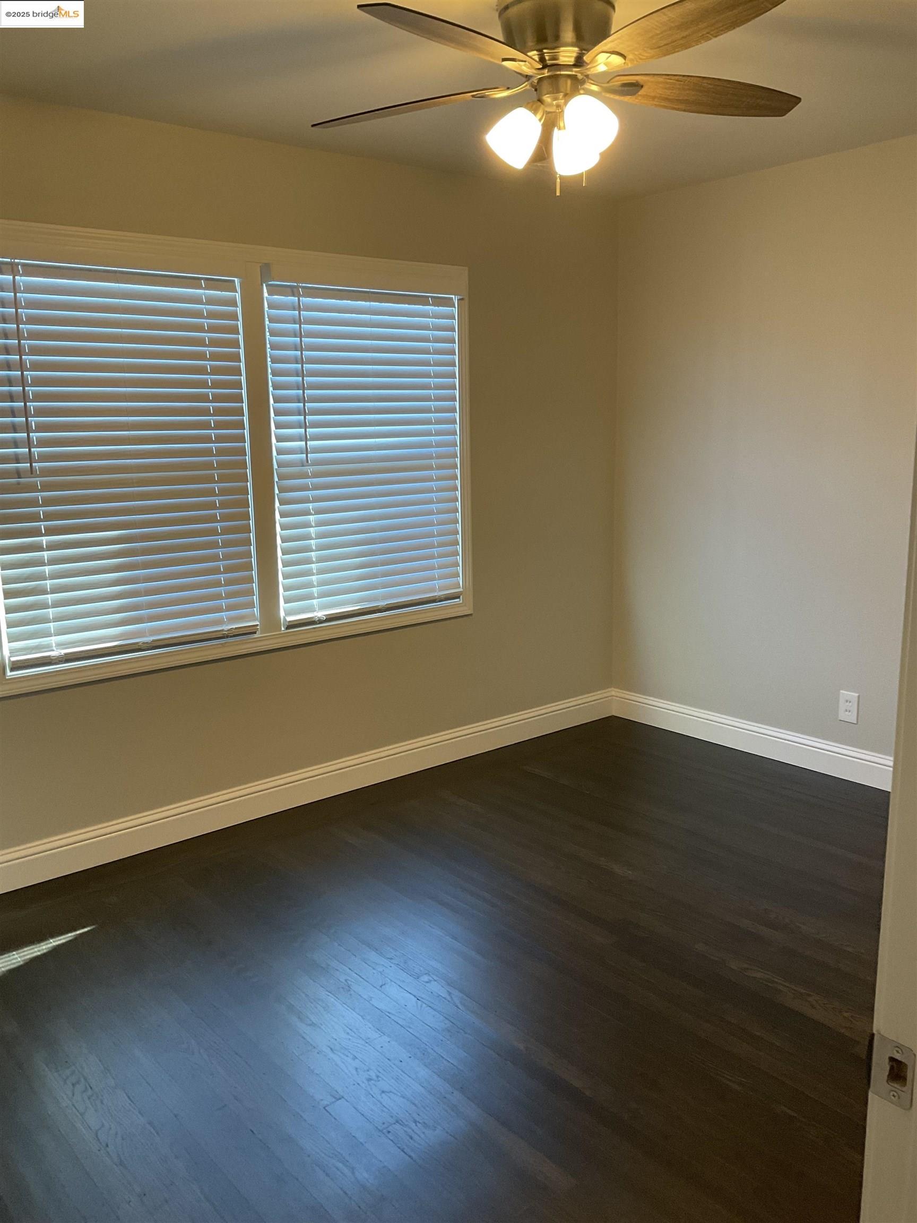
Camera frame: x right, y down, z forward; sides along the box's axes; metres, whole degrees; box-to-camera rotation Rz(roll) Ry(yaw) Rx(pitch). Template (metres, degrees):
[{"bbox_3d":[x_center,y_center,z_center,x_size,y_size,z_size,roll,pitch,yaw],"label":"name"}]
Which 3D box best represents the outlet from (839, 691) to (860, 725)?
[{"bbox_3d":[1.571,0.388,4.124,0.008,0.122,0.079,-10,14,-39],"label":"outlet"}]

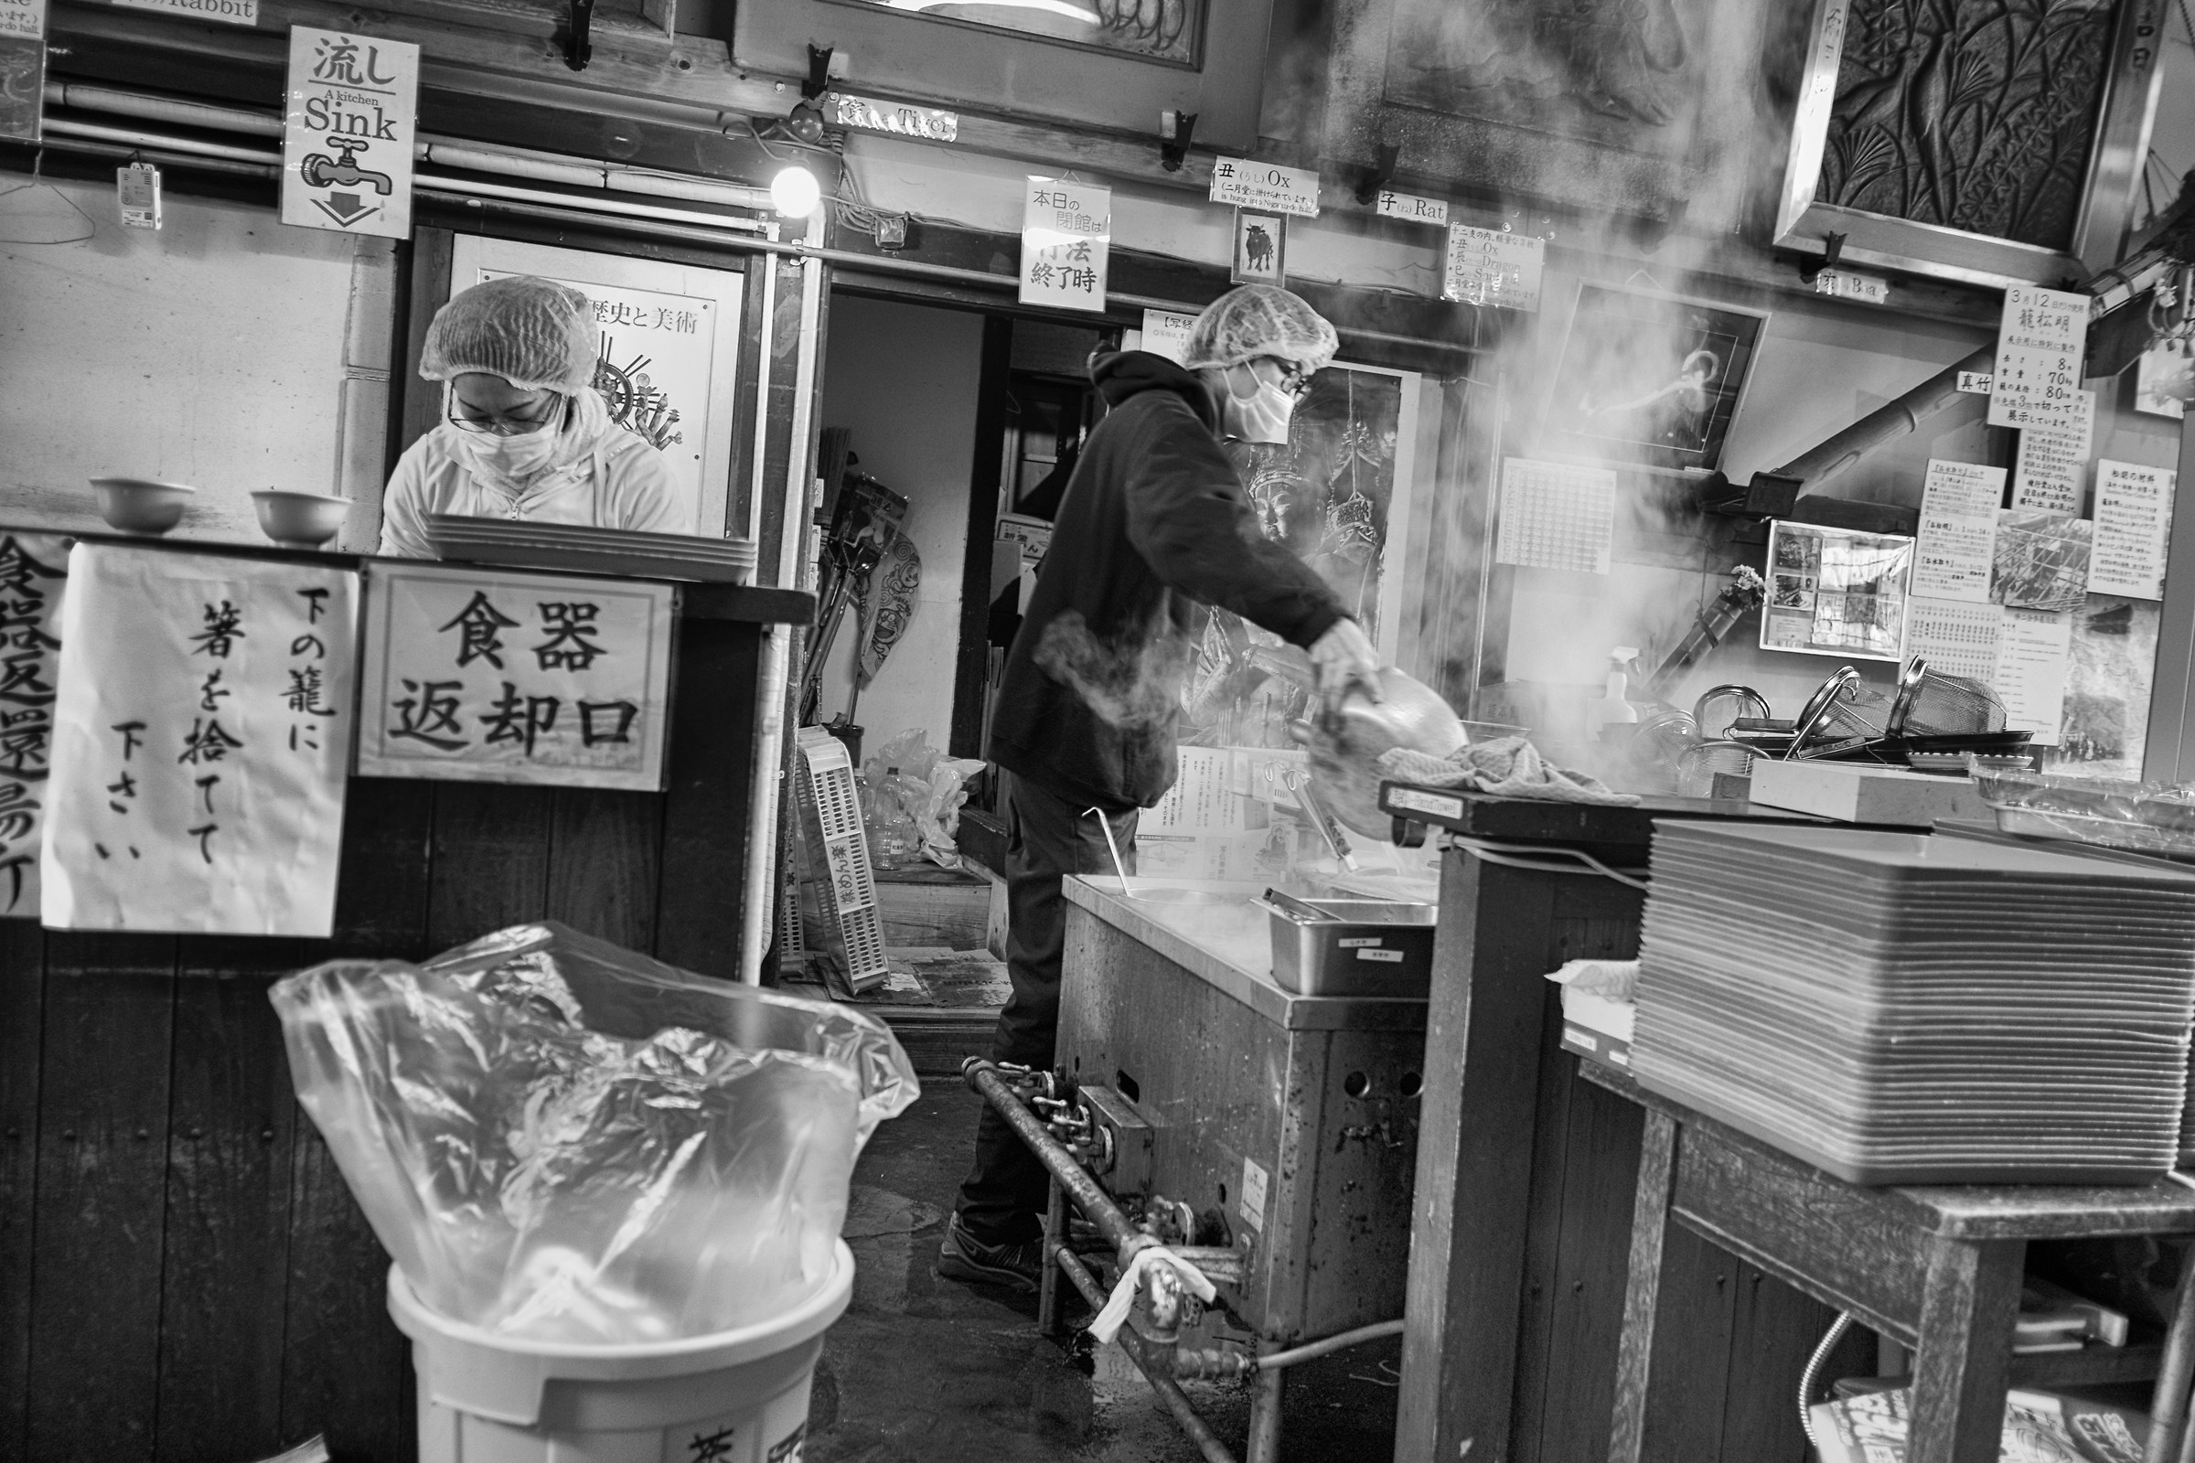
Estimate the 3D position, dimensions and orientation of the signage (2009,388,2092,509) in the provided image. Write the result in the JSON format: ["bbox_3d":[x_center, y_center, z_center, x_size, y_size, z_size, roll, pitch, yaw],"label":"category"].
[{"bbox_3d":[2.936,-0.856,5.046,0.270,0.367,0.010,4,3,-17],"label":"signage"}]

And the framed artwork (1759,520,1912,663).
[{"bbox_3d":[2.029,-0.380,4.506,0.462,0.350,0.025,4,3,-15],"label":"framed artwork"}]

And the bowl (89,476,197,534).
[{"bbox_3d":[-1.229,-0.288,2.120,0.120,0.068,0.120,4,3,-15],"label":"bowl"}]

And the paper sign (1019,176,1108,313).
[{"bbox_3d":[-0.075,-1.196,4.048,0.216,0.308,0.010,4,3,-17],"label":"paper sign"}]

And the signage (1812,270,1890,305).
[{"bbox_3d":[2.021,-1.185,4.406,0.228,0.060,0.010,4,3,-15],"label":"signage"}]

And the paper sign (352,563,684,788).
[{"bbox_3d":[-0.619,-0.057,1.767,0.316,0.227,0.010,4,3,-17],"label":"paper sign"}]

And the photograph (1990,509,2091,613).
[{"bbox_3d":[2.682,-0.483,4.685,0.340,0.262,0.006,4,3,-15],"label":"photograph"}]

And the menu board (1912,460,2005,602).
[{"bbox_3d":[2.622,-0.607,5.000,0.293,0.410,0.010,4,3,-17],"label":"menu board"}]

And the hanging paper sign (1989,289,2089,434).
[{"bbox_3d":[2.802,-1.103,4.886,0.305,0.410,0.010,4,3,-17],"label":"hanging paper sign"}]

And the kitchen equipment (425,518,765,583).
[{"bbox_3d":[-0.590,-0.206,1.933,0.339,0.050,0.300,4,3,-17],"label":"kitchen equipment"}]

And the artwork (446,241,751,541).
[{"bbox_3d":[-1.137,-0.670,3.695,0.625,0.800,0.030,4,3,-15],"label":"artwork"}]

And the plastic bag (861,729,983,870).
[{"bbox_3d":[-0.547,0.218,5.120,0.360,0.420,0.280,4,3,-15],"label":"plastic bag"}]

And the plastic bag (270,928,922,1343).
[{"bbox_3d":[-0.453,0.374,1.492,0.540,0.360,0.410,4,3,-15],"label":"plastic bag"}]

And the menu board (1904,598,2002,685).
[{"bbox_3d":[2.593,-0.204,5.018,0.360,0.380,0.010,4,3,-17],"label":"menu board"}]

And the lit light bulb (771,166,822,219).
[{"bbox_3d":[-0.631,-1.133,3.450,0.100,0.105,0.100,4,3,-15],"label":"lit light bulb"}]

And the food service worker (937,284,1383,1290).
[{"bbox_3d":[0.118,0.098,2.787,0.640,1.700,0.500,5,2,0],"label":"food service worker"}]

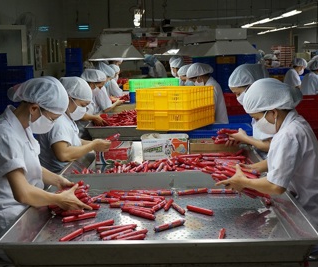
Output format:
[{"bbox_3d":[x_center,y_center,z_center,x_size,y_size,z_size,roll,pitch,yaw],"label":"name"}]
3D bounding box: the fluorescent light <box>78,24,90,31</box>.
[{"bbox_3d":[-2.013,-2.826,16.000,0.360,0.180,0.100,-1,7,-6],"label":"fluorescent light"}]

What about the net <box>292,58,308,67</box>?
[{"bbox_3d":[2.255,-1.131,9.600,0.250,0.155,0.220,-3,8,-14],"label":"net"}]

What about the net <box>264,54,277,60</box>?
[{"bbox_3d":[2.015,-1.368,10.800,0.260,0.130,0.220,-16,13,-28],"label":"net"}]

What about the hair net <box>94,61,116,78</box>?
[{"bbox_3d":[-0.618,-0.736,6.900,0.270,0.170,0.230,28,10,4],"label":"hair net"}]

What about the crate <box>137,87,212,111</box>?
[{"bbox_3d":[0.138,-0.268,4.520,0.420,0.150,0.610,2,7,20],"label":"crate"}]

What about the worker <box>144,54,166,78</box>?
[{"bbox_3d":[-0.056,-0.841,11.384,0.550,1.320,0.480,-4,8,-19],"label":"worker"}]

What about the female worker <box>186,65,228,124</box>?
[{"bbox_3d":[0.420,0.040,5.850,0.540,1.380,0.450,-2,7,-8],"label":"female worker"}]

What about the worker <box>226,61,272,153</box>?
[{"bbox_3d":[0.594,0.178,3.832,0.550,1.230,0.460,-1,8,0],"label":"worker"}]

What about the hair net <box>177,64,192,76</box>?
[{"bbox_3d":[0.357,-0.710,6.800,0.260,0.150,0.230,-12,8,-7],"label":"hair net"}]

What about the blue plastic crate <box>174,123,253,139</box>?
[{"bbox_3d":[0.395,0.043,4.532,0.610,0.170,0.420,-1,8,4],"label":"blue plastic crate"}]

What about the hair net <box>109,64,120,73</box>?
[{"bbox_3d":[-0.644,-0.915,8.500,0.260,0.165,0.220,-1,8,0],"label":"hair net"}]

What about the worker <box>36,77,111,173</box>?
[{"bbox_3d":[-0.530,0.315,3.790,0.560,1.330,0.460,0,7,9],"label":"worker"}]

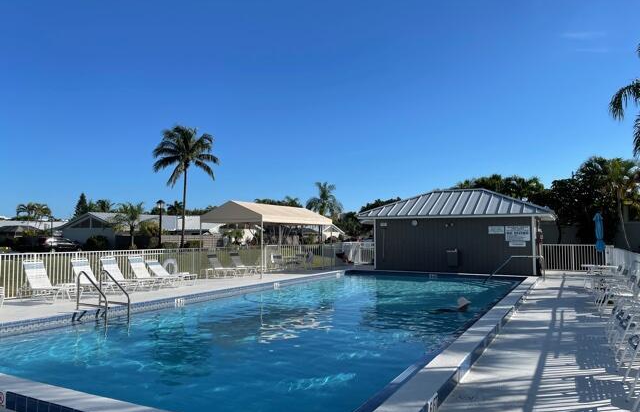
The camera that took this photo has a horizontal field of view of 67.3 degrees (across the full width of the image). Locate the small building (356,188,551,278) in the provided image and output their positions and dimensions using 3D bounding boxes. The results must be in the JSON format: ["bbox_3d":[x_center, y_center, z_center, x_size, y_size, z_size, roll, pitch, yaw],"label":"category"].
[{"bbox_3d":[6.577,1.109,22.406,7.900,3.670,5.800,-2,-4,28],"label":"small building"}]

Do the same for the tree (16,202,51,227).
[{"bbox_3d":[-35.764,2.555,60.089,4.300,6.000,4.300,0,-4,0],"label":"tree"}]

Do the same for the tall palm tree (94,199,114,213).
[{"bbox_3d":[-37.936,2.951,85.168,5.000,8.440,5.000,0,-4,0],"label":"tall palm tree"}]

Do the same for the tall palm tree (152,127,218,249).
[{"bbox_3d":[-14.108,-1.887,50.332,6.900,13.500,6.900,0,-4,0],"label":"tall palm tree"}]

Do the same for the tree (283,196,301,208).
[{"bbox_3d":[-4.693,2.735,85.182,4.800,8.700,4.800,0,-4,0],"label":"tree"}]

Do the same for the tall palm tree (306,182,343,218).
[{"bbox_3d":[0.555,1.243,60.173,4.600,8.440,4.600,0,-4,0],"label":"tall palm tree"}]

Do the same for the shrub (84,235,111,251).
[{"bbox_3d":[-24.069,4.002,52.000,2.700,1.700,2.300,-2,-4,28],"label":"shrub"}]

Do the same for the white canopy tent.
[{"bbox_3d":[-2.085,1.398,20.954,3.000,2.900,5.750,-2,-4,28],"label":"white canopy tent"}]

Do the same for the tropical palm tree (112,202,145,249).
[{"bbox_3d":[-19.919,2.132,50.000,3.400,5.200,3.400,-2,-4,28],"label":"tropical palm tree"}]

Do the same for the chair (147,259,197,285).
[{"bbox_3d":[-4.720,2.117,15.276,1.800,0.800,0.620,-2,-4,28],"label":"chair"}]

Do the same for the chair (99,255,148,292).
[{"bbox_3d":[-5.554,1.929,13.777,1.450,0.950,0.630,-2,-4,28],"label":"chair"}]

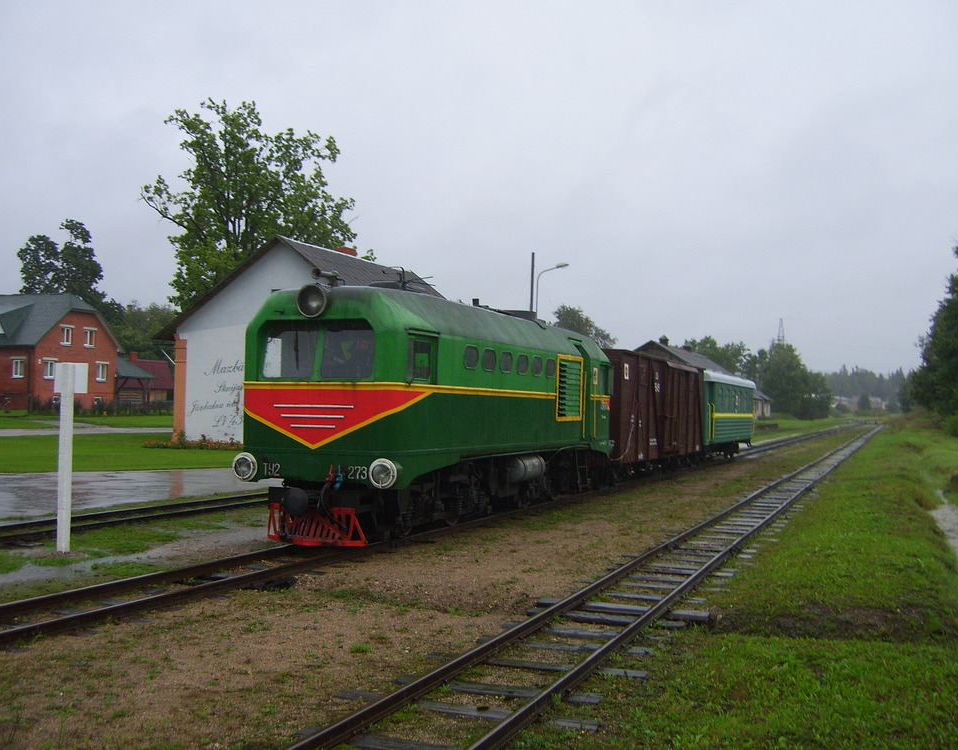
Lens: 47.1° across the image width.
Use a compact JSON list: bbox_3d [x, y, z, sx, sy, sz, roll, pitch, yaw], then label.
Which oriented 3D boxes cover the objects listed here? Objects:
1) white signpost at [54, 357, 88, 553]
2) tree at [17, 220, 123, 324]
[{"bbox_3d":[-4.563,0.912,12.161,0.380,2.090,0.140,0,-2,20],"label":"white signpost"},{"bbox_3d":[-41.764,-6.296,111.670,11.000,19.360,11.000,2,-2,-21],"label":"tree"}]

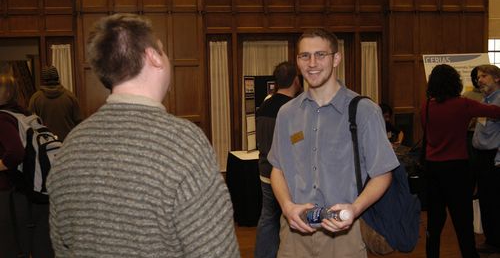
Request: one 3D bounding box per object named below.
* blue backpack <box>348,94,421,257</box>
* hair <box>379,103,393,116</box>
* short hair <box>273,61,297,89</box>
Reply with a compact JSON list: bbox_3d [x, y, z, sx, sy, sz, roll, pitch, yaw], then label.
[{"bbox_3d":[0.577,0.200,2.500,0.330,0.620,0.250,1,5,25],"label":"blue backpack"},{"bbox_3d":[1.628,-0.225,7.000,0.170,0.170,0.190,0,5,12],"label":"hair"},{"bbox_3d":[0.294,-0.438,4.750,0.180,0.210,0.210,1,6,30],"label":"short hair"}]

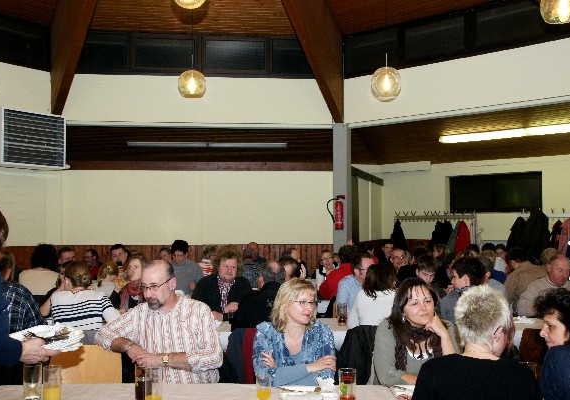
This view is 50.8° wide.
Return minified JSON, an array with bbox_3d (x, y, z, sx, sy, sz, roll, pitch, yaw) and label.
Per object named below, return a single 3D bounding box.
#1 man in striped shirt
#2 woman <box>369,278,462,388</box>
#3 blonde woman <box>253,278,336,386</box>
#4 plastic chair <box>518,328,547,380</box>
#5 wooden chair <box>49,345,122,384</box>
[{"bbox_3d":[-0.618,0.954,2.896,0.650,1.310,0.780,-1,-2,22],"label":"man in striped shirt"},{"bbox_3d":[0.670,0.968,2.792,0.520,1.200,0.740,0,-2,-3],"label":"woman"},{"bbox_3d":[0.047,0.993,2.795,0.460,1.225,0.720,0,-2,-6],"label":"blonde woman"},{"bbox_3d":[1.662,1.234,3.957,0.430,0.830,0.500,0,-2,0],"label":"plastic chair"},{"bbox_3d":[-1.061,1.198,2.997,0.420,0.830,0.500,0,-2,0],"label":"wooden chair"}]

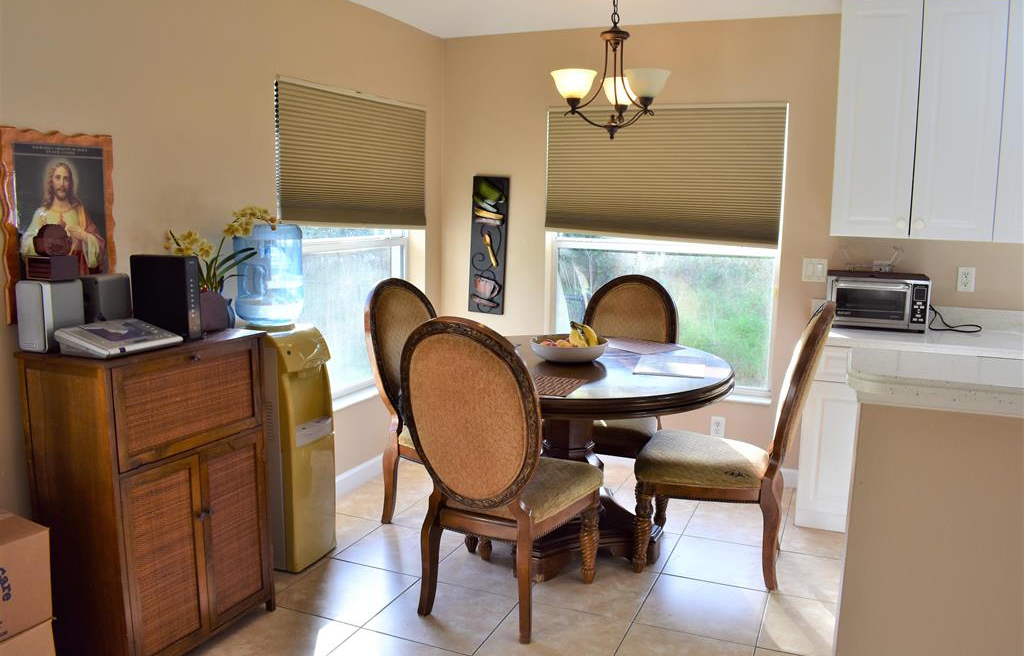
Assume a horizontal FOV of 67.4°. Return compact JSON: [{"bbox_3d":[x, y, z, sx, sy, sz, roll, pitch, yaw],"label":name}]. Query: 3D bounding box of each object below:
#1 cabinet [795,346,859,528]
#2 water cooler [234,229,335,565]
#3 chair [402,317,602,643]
[{"bbox_3d":[1.659,0.487,3.682,0.480,0.876,0.620,4,8,23],"label":"cabinet"},{"bbox_3d":[-0.946,0.273,3.145,0.350,1.395,0.300,4,8,23],"label":"water cooler"},{"bbox_3d":[-0.035,0.474,2.745,0.525,1.125,0.715,4,9,25],"label":"chair"}]

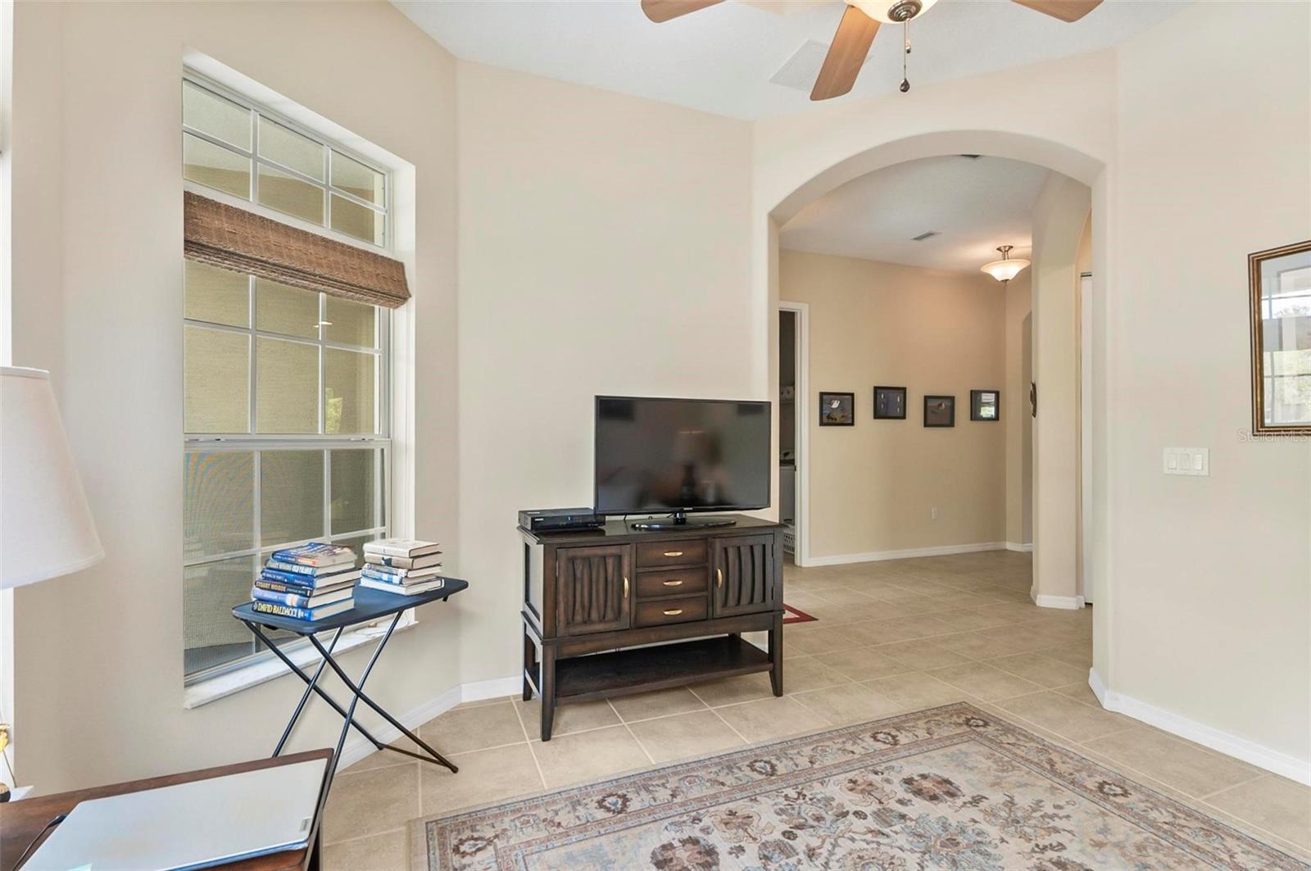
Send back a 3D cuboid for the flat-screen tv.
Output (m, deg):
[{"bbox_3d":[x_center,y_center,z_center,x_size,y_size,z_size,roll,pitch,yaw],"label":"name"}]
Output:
[{"bbox_3d":[0.159,0.129,2.869,0.940,0.615,0.200,0,-1,-20],"label":"flat-screen tv"}]

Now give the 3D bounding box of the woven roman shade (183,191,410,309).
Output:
[{"bbox_3d":[-1.349,-0.690,2.277,0.090,0.220,0.910,-1,-1,25],"label":"woven roman shade"}]

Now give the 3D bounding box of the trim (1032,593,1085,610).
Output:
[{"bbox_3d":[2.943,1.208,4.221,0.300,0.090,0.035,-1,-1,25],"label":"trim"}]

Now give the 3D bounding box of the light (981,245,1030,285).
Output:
[{"bbox_3d":[3.280,-1.592,5.450,0.400,0.350,0.400,0,-1,-20],"label":"light"}]

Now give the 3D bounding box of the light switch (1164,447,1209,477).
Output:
[{"bbox_3d":[2.243,0.112,2.462,0.012,0.113,0.160,0,-1,-20],"label":"light switch"}]

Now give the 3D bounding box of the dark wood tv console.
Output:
[{"bbox_3d":[-0.001,0.849,2.801,1.175,0.825,0.470,0,-1,-20],"label":"dark wood tv console"}]

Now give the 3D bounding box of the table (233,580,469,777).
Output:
[{"bbox_3d":[-1.046,0.909,2.018,0.430,0.695,0.660,-1,-1,25],"label":"table"}]

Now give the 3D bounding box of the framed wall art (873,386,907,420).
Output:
[{"bbox_3d":[2.377,-0.328,5.885,0.410,0.325,0.025,0,-1,-20],"label":"framed wall art"}]

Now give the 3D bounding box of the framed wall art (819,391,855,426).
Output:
[{"bbox_3d":[1.770,-0.256,5.660,0.410,0.325,0.025,0,-1,-20],"label":"framed wall art"}]

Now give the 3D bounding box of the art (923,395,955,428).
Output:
[{"bbox_3d":[2.983,-0.249,6.108,0.410,0.325,0.025,0,-1,-20],"label":"art"}]

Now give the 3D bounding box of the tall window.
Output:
[{"bbox_3d":[-1.439,-0.194,2.308,0.070,2.050,0.910,-1,-1,25],"label":"tall window"}]

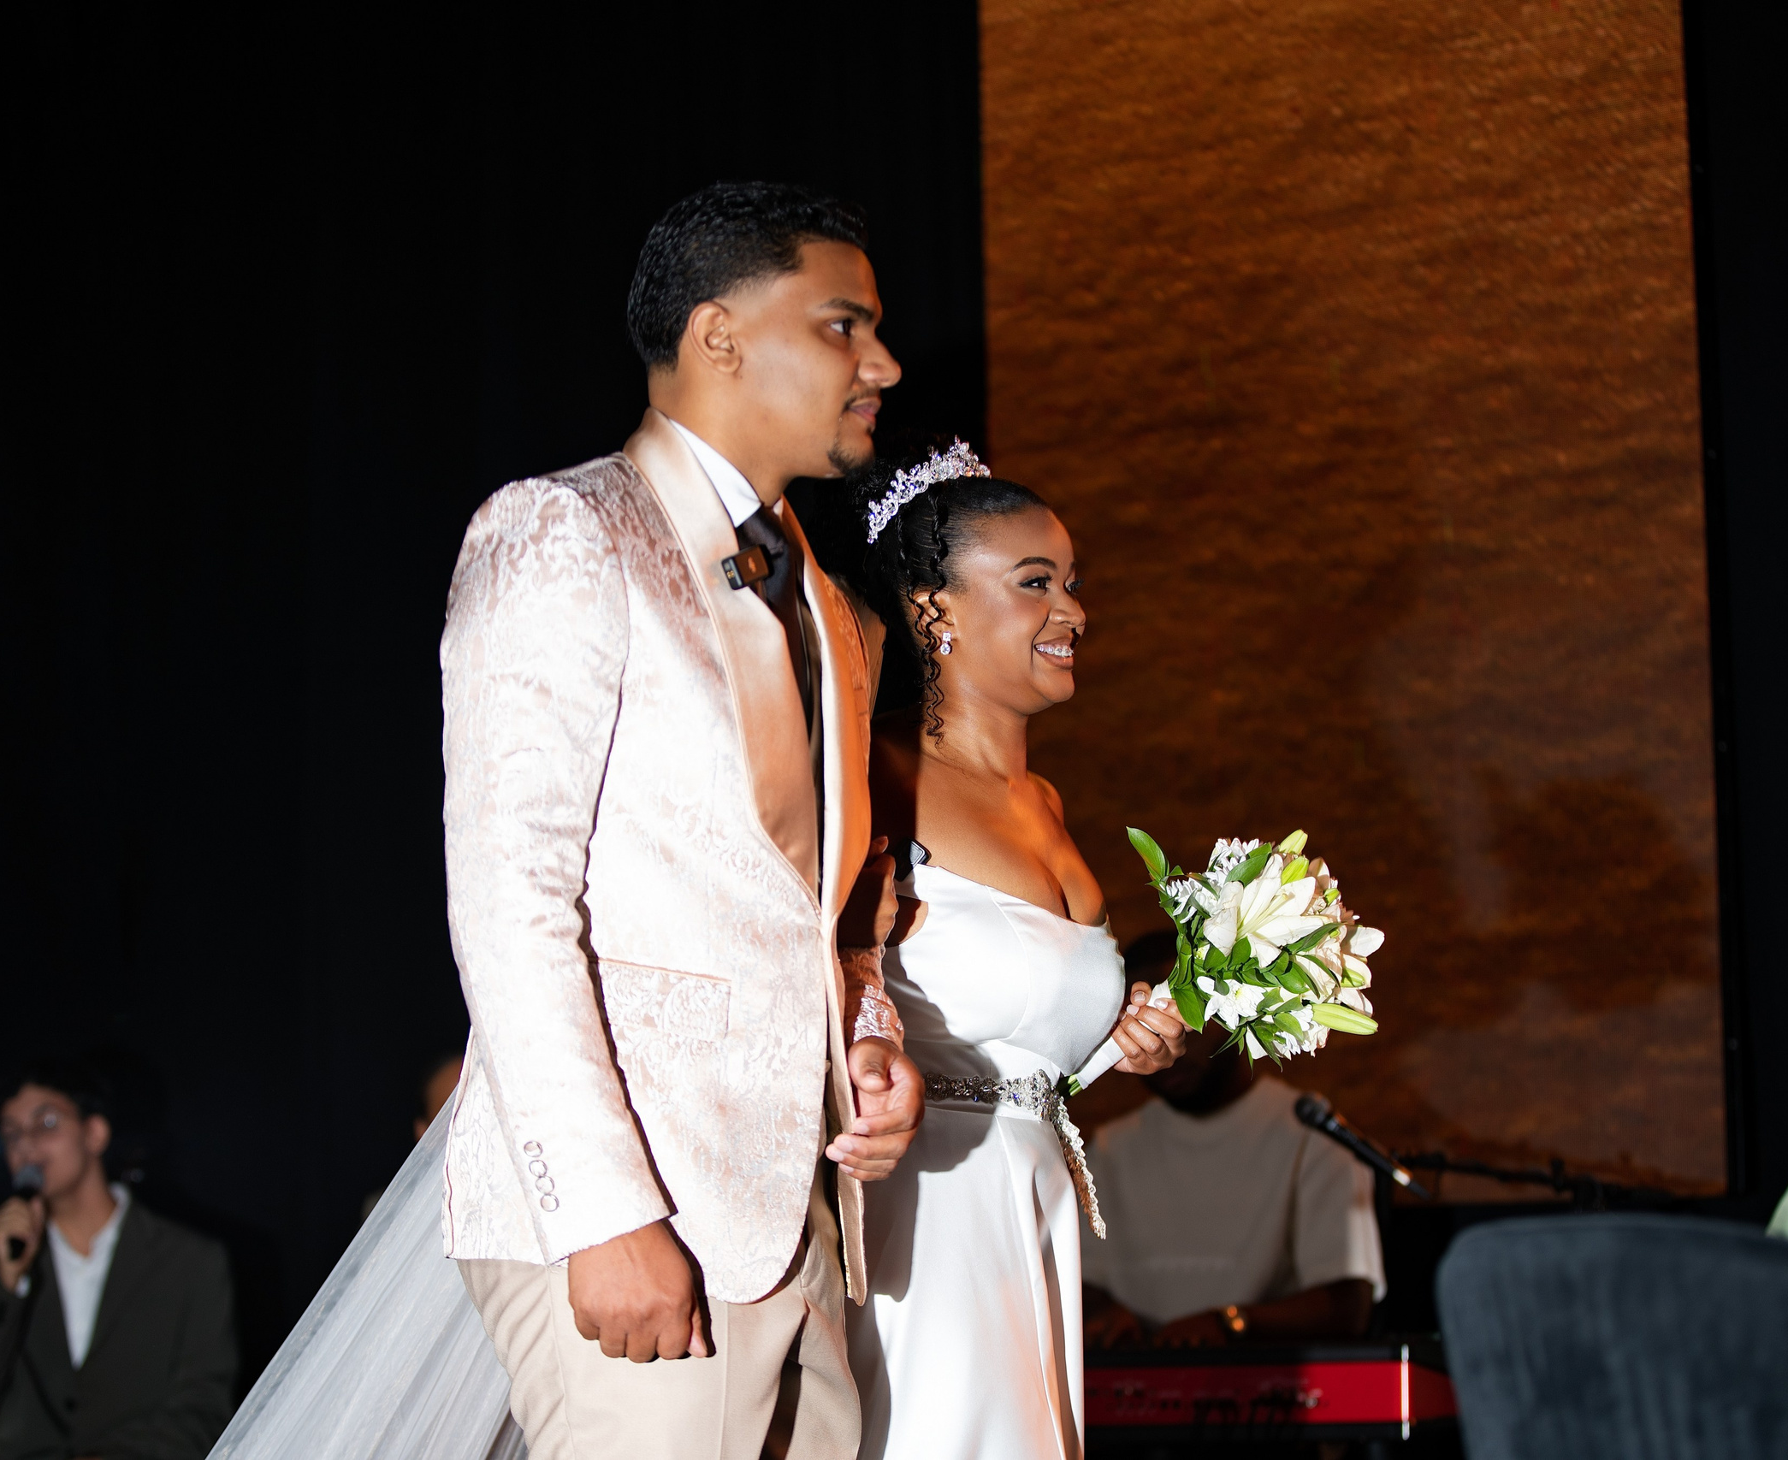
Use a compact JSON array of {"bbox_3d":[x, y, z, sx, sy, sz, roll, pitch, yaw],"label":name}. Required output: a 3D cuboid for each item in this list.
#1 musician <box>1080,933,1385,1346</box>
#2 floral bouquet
[{"bbox_3d":[0.413,0.961,5.986,0.600,1.400,0.780,-5,-10,24],"label":"musician"},{"bbox_3d":[0.279,0.220,3.950,0.320,0.265,0.235,-35,0,10],"label":"floral bouquet"}]

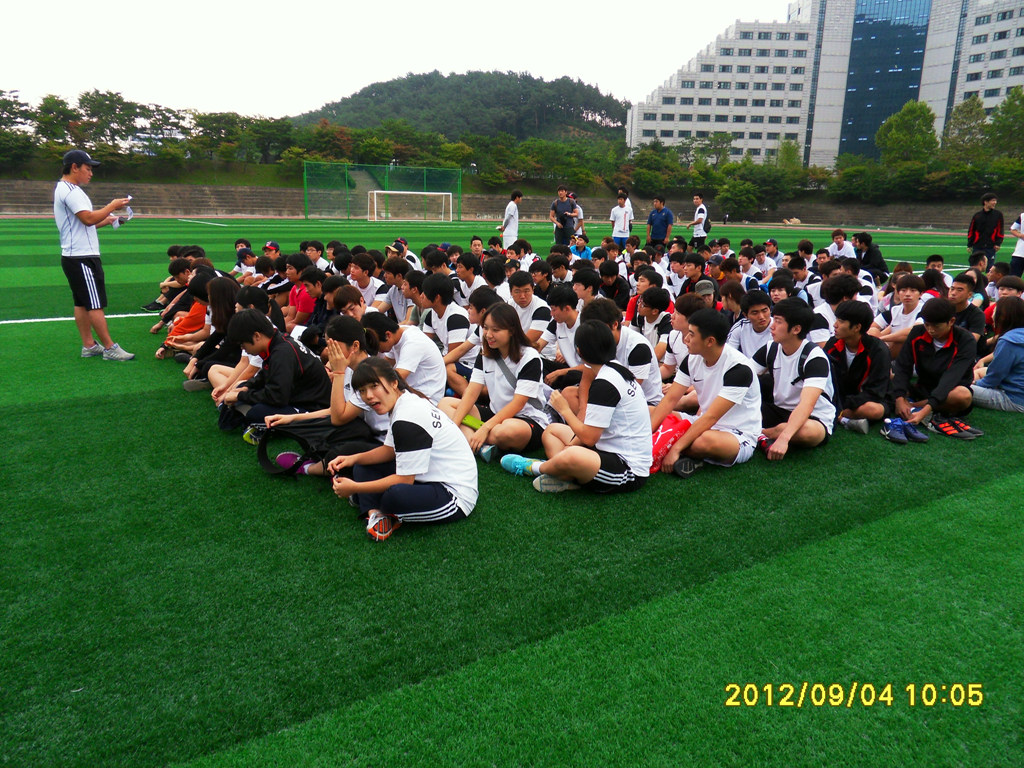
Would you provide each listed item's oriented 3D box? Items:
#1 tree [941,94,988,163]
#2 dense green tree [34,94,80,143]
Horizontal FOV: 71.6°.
[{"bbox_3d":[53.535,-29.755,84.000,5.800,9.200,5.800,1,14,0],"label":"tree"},{"bbox_3d":[-53.132,-30.687,83.000,5.500,6.400,5.500,1,14,0],"label":"dense green tree"}]

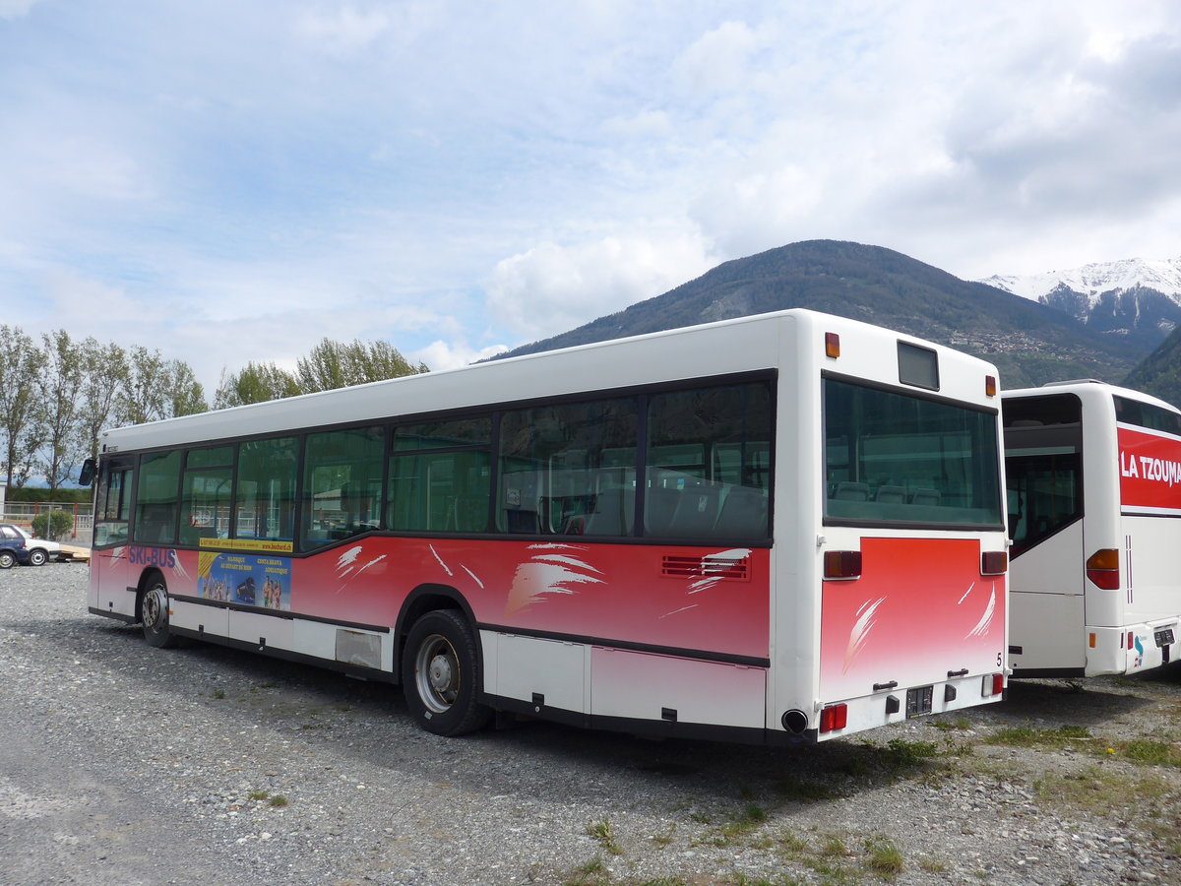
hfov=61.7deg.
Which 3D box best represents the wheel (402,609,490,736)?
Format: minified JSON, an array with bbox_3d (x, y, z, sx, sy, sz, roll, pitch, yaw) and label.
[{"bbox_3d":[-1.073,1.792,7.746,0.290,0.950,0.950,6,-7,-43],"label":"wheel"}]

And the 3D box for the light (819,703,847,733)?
[{"bbox_3d":[1.291,1.469,5.290,0.240,0.132,0.055,6,-7,-43],"label":"light"}]

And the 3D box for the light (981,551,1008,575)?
[{"bbox_3d":[2.727,0.810,6.702,0.365,0.142,0.055,6,-7,-43],"label":"light"}]

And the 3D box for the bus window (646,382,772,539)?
[{"bbox_3d":[0.674,0.121,5.855,0.060,0.930,0.970,6,-7,-43],"label":"bus window"}]

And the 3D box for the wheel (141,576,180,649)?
[{"bbox_3d":[-5.124,1.984,11.998,0.290,0.950,0.950,6,-7,-43],"label":"wheel"}]

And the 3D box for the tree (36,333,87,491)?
[{"bbox_3d":[-36.357,-1.691,68.000,3.300,12.600,3.300,4,-6,-28],"label":"tree"}]

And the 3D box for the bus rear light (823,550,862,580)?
[{"bbox_3d":[1.376,0.663,5.421,0.365,0.142,0.055,6,-7,-43],"label":"bus rear light"}]

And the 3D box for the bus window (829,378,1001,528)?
[{"bbox_3d":[2.072,0.123,6.152,2.220,0.810,0.060,6,-7,-43],"label":"bus window"}]

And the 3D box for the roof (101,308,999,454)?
[{"bbox_3d":[-1.930,-0.210,10.426,2.480,0.380,11.650,6,-7,-43],"label":"roof"}]

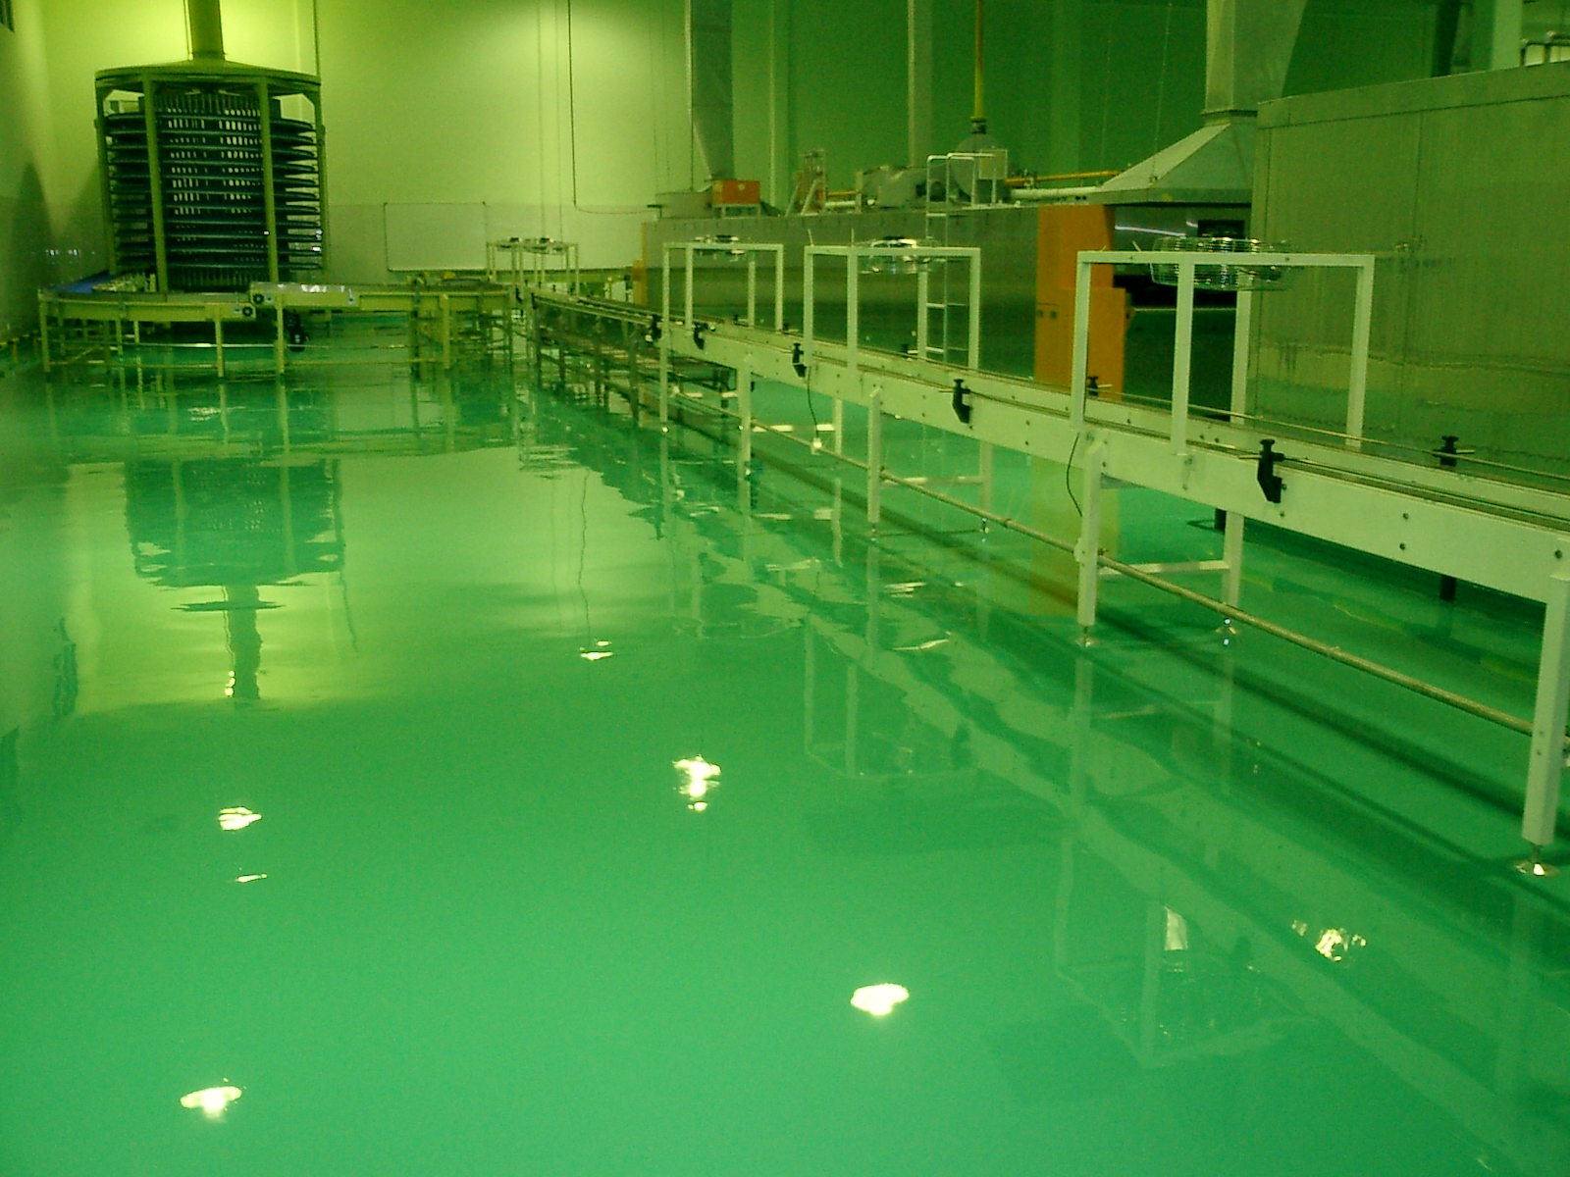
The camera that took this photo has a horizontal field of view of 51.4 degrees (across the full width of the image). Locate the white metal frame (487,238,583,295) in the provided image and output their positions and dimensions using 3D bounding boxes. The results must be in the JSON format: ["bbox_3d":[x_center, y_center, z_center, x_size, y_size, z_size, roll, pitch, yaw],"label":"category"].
[{"bbox_3d":[-3.201,-4.045,20.485,0.639,0.660,3.607,-3,12,-16],"label":"white metal frame"}]

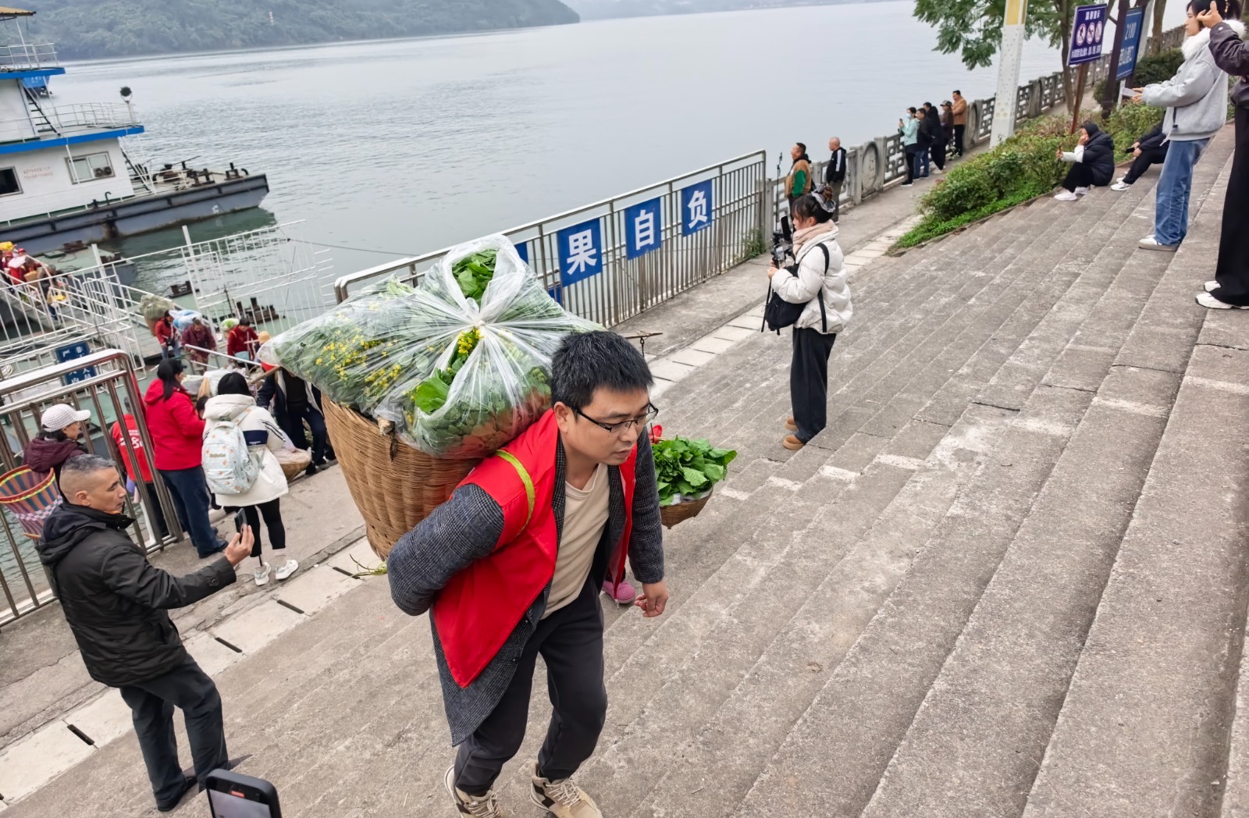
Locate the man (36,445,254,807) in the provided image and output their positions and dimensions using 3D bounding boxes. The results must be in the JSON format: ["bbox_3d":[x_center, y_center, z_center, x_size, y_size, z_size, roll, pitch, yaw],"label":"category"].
[{"bbox_3d":[-1.975,0.954,3.739,0.560,1.760,0.760,19,33,38],"label":"man"}]

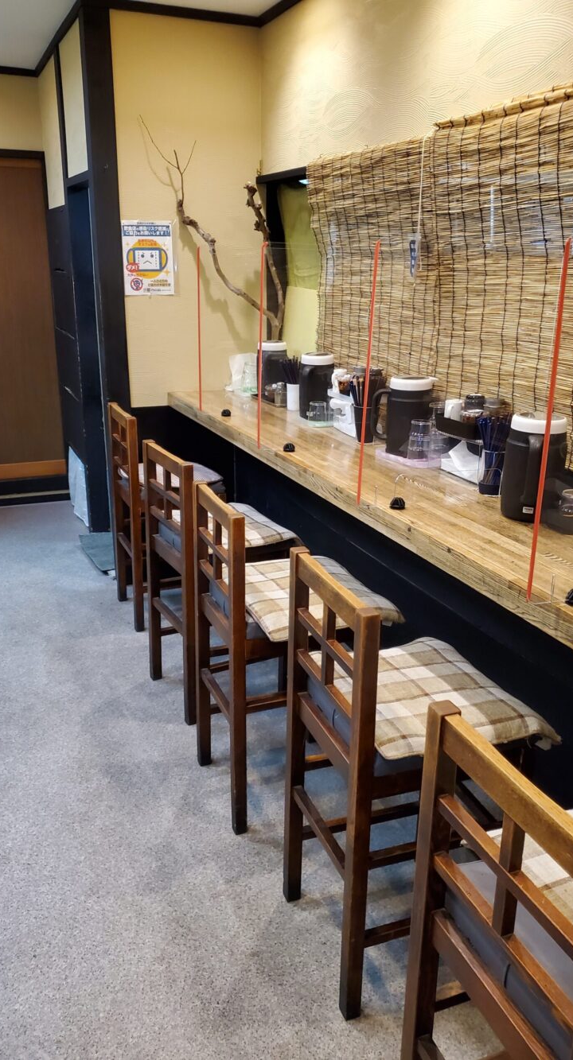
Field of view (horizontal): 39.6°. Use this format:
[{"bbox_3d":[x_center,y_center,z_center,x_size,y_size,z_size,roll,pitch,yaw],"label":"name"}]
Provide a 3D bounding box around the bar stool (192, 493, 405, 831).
[{"bbox_3d":[0.002,0.307,2.144,0.407,0.854,0.350,-7,20,-22],"label":"bar stool"}]

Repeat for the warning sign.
[{"bbox_3d":[-0.581,-1.151,3.380,0.217,0.301,0.006,-7,20,-22],"label":"warning sign"}]

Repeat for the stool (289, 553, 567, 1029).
[{"bbox_3d":[0.254,0.477,1.643,0.410,0.854,0.350,-6,19,-20],"label":"stool"}]

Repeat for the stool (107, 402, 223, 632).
[{"bbox_3d":[-0.474,-0.072,3.268,0.400,0.854,0.350,-7,20,-22],"label":"stool"}]

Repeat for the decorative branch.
[{"bbox_3d":[-0.300,-1.218,3.343,0.612,0.876,0.195,-7,20,-22],"label":"decorative branch"}]

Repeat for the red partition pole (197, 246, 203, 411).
[{"bbox_3d":[-0.335,-0.768,3.073,0.012,0.617,0.012,-7,20,-22],"label":"red partition pole"}]

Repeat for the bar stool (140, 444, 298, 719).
[{"bbox_3d":[-0.210,0.142,2.635,0.400,0.854,0.350,-9,21,-27],"label":"bar stool"}]

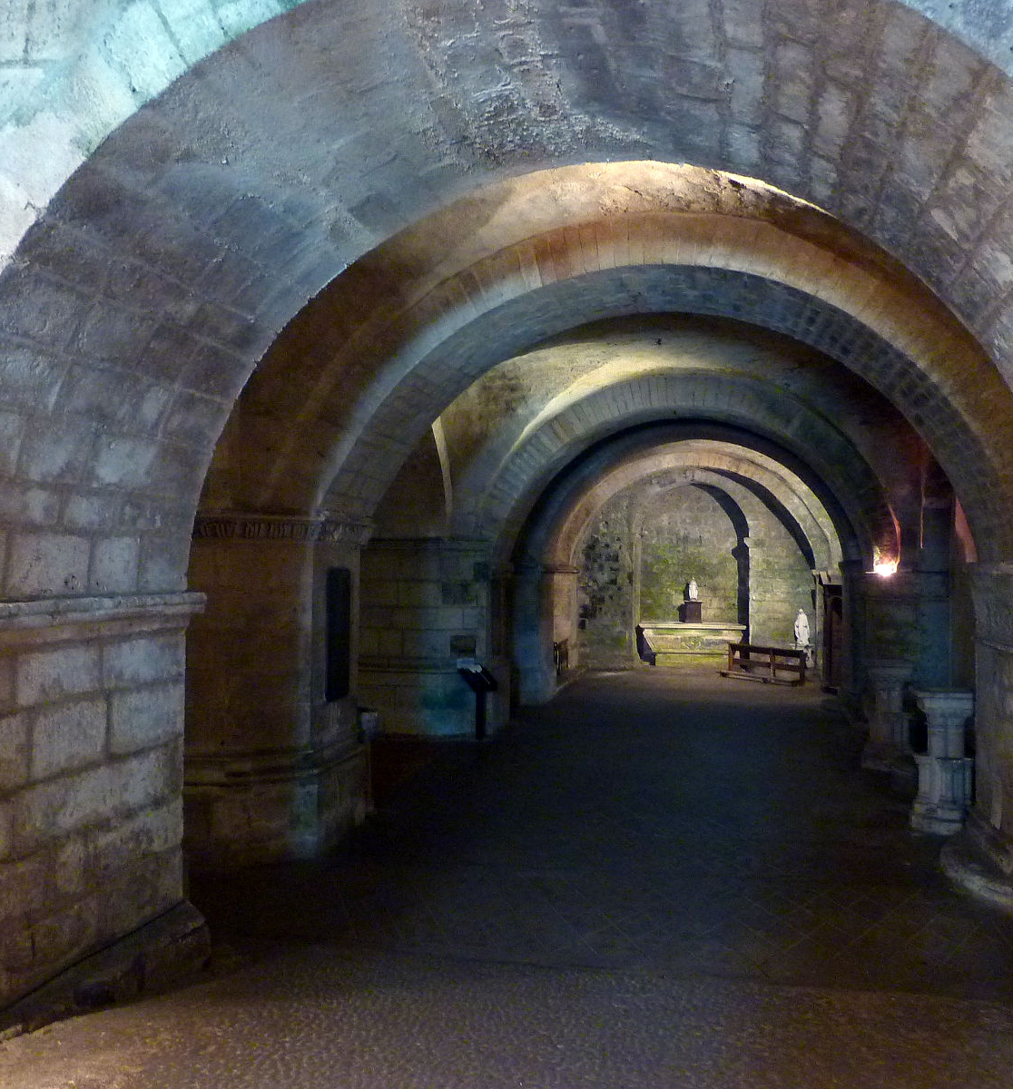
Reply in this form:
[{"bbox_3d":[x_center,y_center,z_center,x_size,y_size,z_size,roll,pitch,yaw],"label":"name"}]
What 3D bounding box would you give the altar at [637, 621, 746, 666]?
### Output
[{"bbox_3d":[4.443,2.387,24.949,2.450,0.980,0.950,0,-1,13],"label":"altar"}]

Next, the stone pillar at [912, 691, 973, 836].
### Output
[{"bbox_3d":[3.988,1.962,9.538,0.500,1.220,0.480,0,-1,13],"label":"stone pillar"}]

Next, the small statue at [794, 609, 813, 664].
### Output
[{"bbox_3d":[7.031,2.208,24.844,0.420,1.380,0.380,0,-1,15],"label":"small statue"}]

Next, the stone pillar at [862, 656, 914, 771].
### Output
[{"bbox_3d":[4.531,2.009,12.442,0.520,1.250,0.500,0,-1,13],"label":"stone pillar"}]

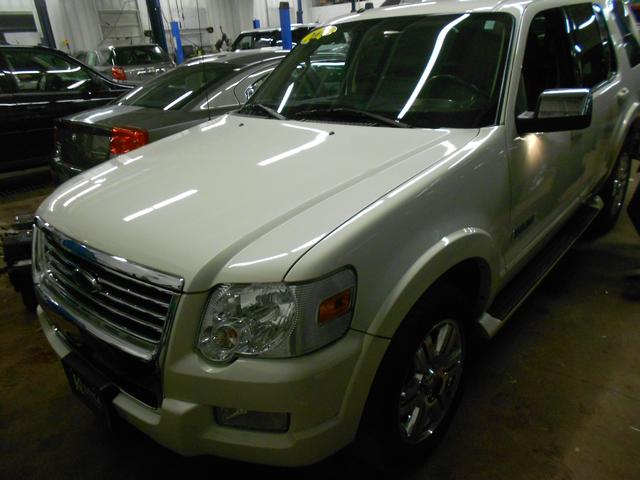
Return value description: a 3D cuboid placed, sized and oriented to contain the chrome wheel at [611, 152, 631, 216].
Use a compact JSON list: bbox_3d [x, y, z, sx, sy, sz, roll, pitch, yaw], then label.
[{"bbox_3d":[2.273,-0.433,3.779,0.190,0.480,0.480,15,29,38],"label":"chrome wheel"}]

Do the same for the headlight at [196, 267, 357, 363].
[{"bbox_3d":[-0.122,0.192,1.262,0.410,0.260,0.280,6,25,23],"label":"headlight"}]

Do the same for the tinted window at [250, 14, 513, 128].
[{"bbox_3d":[0.251,-0.861,2.486,1.530,0.160,0.880,15,65,38],"label":"tinted window"}]

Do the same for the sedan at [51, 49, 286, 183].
[{"bbox_3d":[-0.790,-1.603,6.115,1.840,1.470,4.850,15,29,38],"label":"sedan"}]

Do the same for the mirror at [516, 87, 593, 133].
[{"bbox_3d":[0.959,-0.524,1.963,0.280,0.190,0.160,15,29,38],"label":"mirror"}]

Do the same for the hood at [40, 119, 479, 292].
[{"bbox_3d":[-0.341,-0.280,1.950,1.500,0.250,1.300,15,33,38],"label":"hood"}]

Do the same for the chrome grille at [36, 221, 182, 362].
[{"bbox_3d":[-0.764,0.136,1.567,0.970,0.310,0.160,15,29,38],"label":"chrome grille"}]

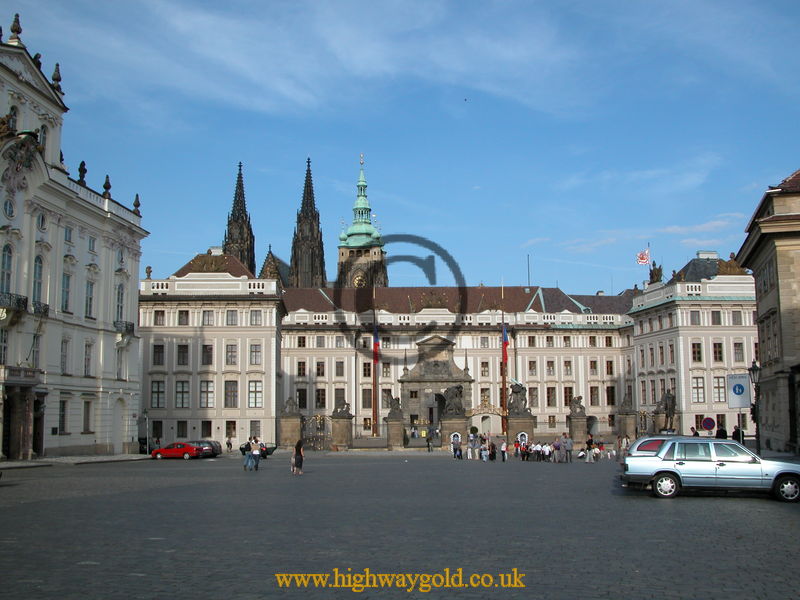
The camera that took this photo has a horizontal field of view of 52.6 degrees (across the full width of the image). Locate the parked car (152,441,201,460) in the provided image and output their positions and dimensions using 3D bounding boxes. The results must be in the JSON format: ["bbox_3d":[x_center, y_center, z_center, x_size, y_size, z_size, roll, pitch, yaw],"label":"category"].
[{"bbox_3d":[-17.837,12.048,64.500,4.000,1.380,1.700,-2,-8,14],"label":"parked car"}]

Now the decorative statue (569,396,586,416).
[{"bbox_3d":[18.044,10.796,82.000,1.600,2.150,1.300,0,-8,-6],"label":"decorative statue"}]

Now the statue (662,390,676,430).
[{"bbox_3d":[20.323,8.333,61.000,1.000,3.020,0.850,-3,-8,17],"label":"statue"}]

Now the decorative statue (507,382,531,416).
[{"bbox_3d":[14.210,11.932,97.000,2.800,4.000,2.400,0,-8,-6],"label":"decorative statue"}]

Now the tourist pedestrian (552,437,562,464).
[{"bbox_3d":[9.392,8.975,48.300,0.500,1.580,0.360,-5,-9,30],"label":"tourist pedestrian"}]

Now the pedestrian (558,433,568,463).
[{"bbox_3d":[9.732,8.782,48.000,0.500,1.760,0.360,6,-10,-37],"label":"pedestrian"}]

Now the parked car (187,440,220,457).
[{"bbox_3d":[-18.159,13.658,74.000,1.750,1.480,4.400,7,-11,-42],"label":"parked car"}]

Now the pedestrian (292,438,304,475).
[{"bbox_3d":[-4.969,7.749,39.800,0.550,1.660,0.420,1,-8,-8],"label":"pedestrian"}]

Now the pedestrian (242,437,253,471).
[{"bbox_3d":[-7.918,8.001,42.000,0.550,1.760,0.420,1,-8,-8],"label":"pedestrian"}]

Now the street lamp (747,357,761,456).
[{"bbox_3d":[15.866,5.051,36.000,0.600,4.650,0.600,0,-8,0],"label":"street lamp"}]

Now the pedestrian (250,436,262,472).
[{"bbox_3d":[-7.477,7.986,42.000,0.580,1.750,0.420,1,-8,-8],"label":"pedestrian"}]

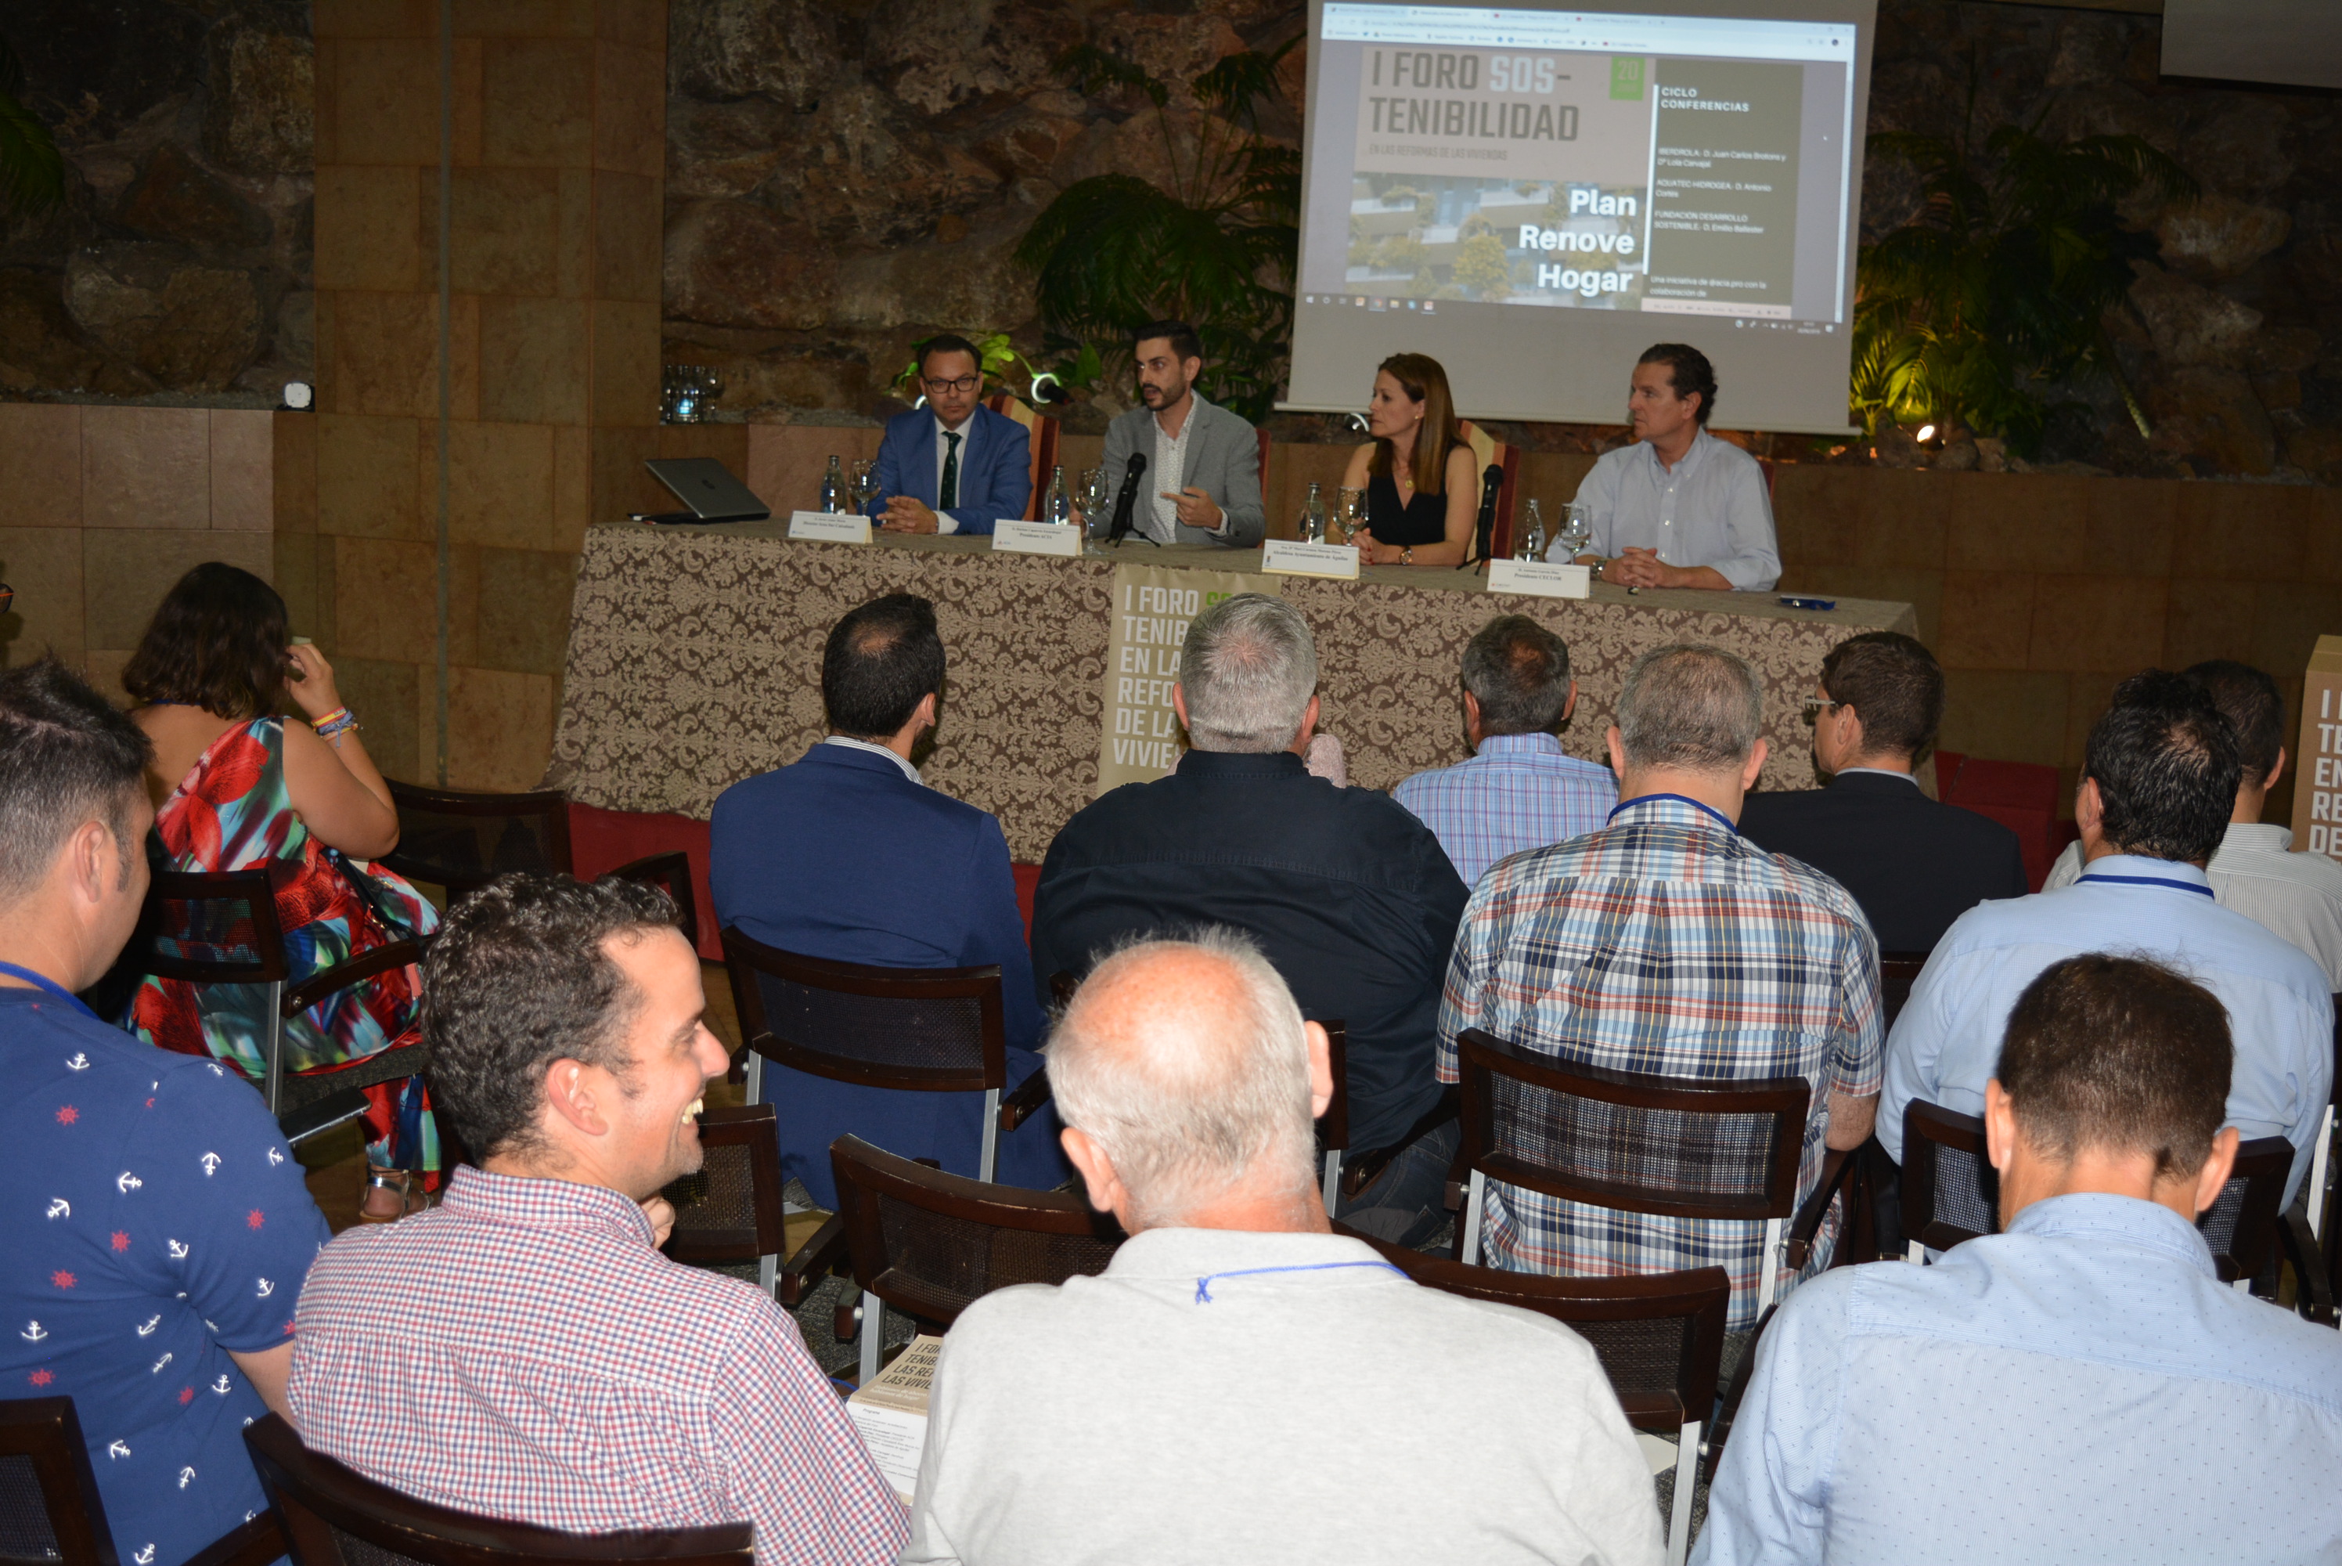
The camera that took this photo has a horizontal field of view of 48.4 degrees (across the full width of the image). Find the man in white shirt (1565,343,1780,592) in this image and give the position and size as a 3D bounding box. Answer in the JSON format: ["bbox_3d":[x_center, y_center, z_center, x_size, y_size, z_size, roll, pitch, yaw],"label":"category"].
[{"bbox_3d":[1.208,-0.425,6.582,0.570,1.358,0.800,6,10,24],"label":"man in white shirt"}]

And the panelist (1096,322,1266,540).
[{"bbox_3d":[-0.056,-0.571,7.137,0.550,1.366,0.800,6,10,24],"label":"panelist"}]

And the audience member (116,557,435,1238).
[{"bbox_3d":[-1.432,0.221,4.463,0.540,1.250,0.860,5,9,18],"label":"audience member"}]

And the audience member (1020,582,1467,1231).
[{"bbox_3d":[0.190,0.388,3.755,0.600,1.320,0.820,6,10,24],"label":"audience member"}]

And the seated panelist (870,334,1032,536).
[{"bbox_3d":[-0.694,-0.615,7.423,0.520,1.308,0.800,5,10,16],"label":"seated panelist"}]

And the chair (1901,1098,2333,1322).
[{"bbox_3d":[1.090,0.746,3.226,0.560,0.800,0.560,5,9,15],"label":"chair"}]

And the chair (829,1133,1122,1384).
[{"bbox_3d":[-0.051,0.755,2.825,0.560,0.800,0.560,7,10,26],"label":"chair"}]

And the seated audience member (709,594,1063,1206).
[{"bbox_3d":[-0.321,0.332,3.963,0.530,1.270,0.800,7,9,25],"label":"seated audience member"}]

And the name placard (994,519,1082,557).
[{"bbox_3d":[-0.327,-0.619,6.586,0.250,0.078,0.045,6,9,24],"label":"name placard"}]

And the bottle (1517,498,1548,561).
[{"bbox_3d":[0.900,-0.593,6.454,0.072,0.212,0.072,6,10,24],"label":"bottle"}]

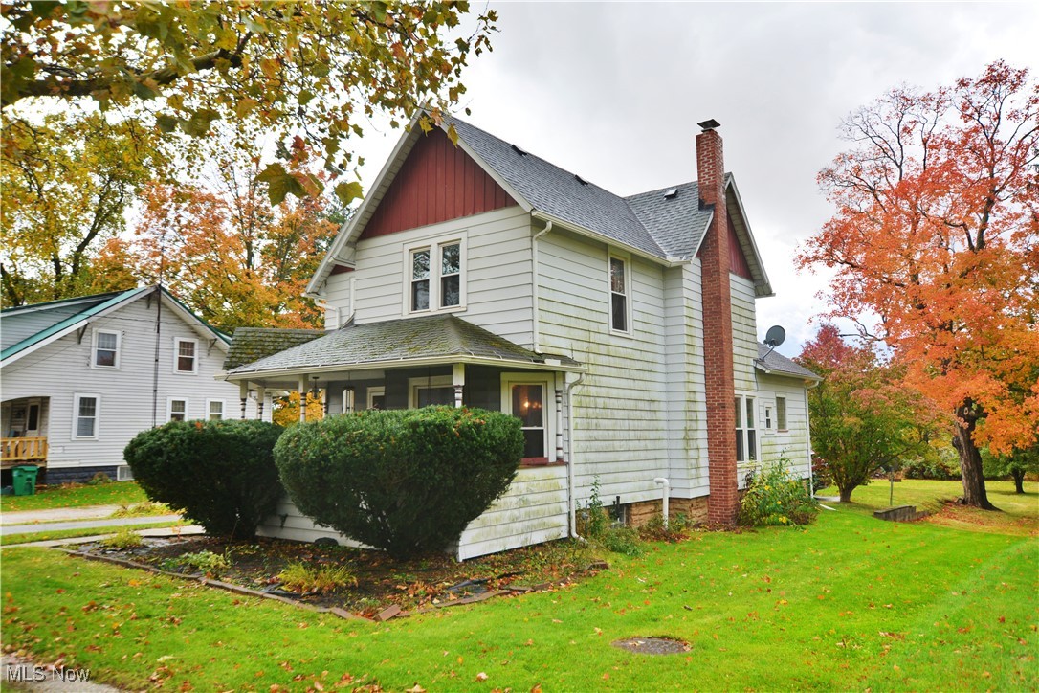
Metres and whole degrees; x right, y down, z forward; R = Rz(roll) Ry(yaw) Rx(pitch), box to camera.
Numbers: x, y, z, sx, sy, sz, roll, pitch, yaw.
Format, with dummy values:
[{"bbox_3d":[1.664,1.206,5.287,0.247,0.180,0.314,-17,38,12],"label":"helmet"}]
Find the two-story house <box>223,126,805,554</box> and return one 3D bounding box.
[{"bbox_3d":[0.978,-0.369,19.265,8.200,8.750,15.700,-5,-8,36],"label":"two-story house"}]

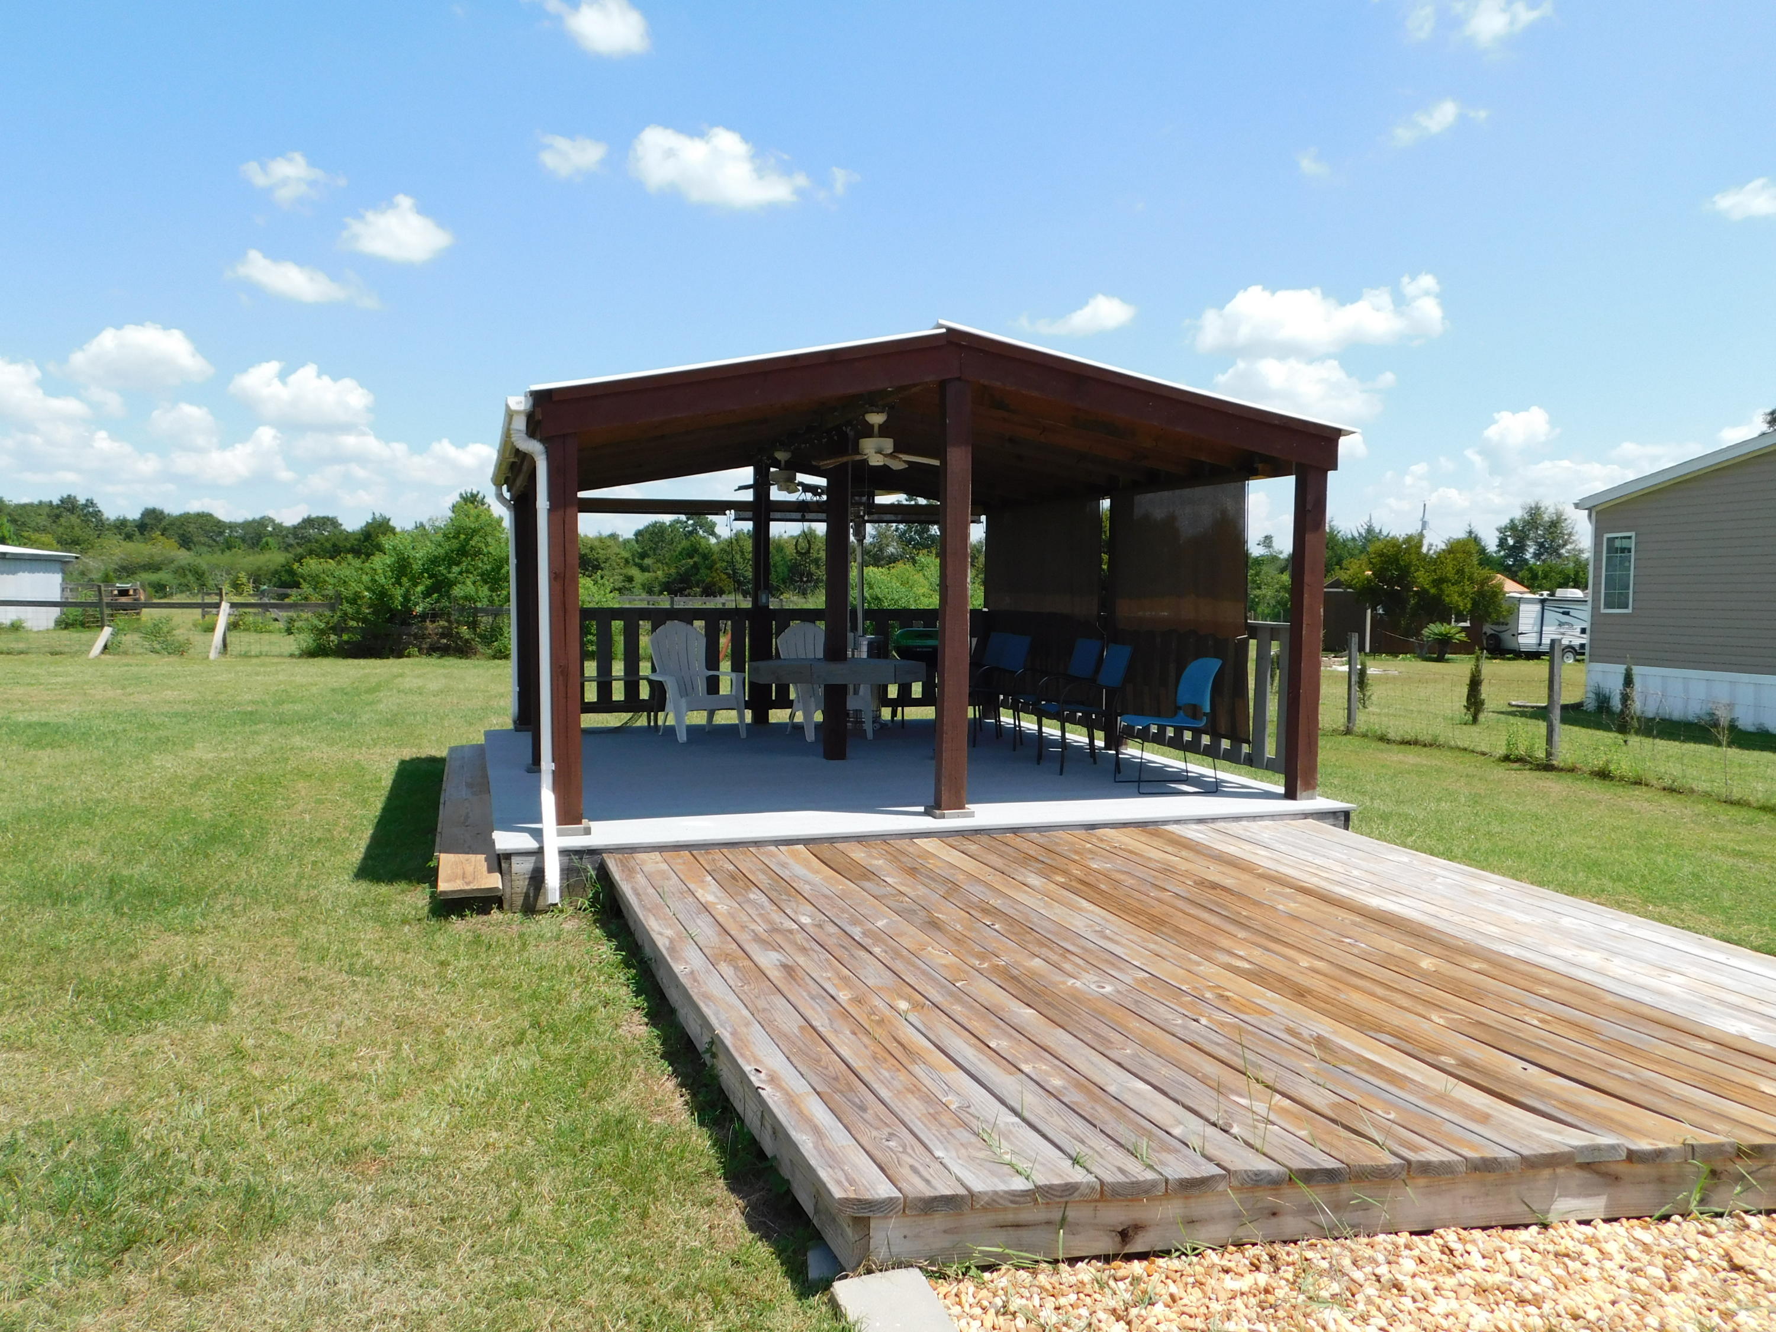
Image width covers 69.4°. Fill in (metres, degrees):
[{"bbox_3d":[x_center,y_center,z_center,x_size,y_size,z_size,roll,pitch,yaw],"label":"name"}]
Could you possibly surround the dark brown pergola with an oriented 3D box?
[{"bbox_3d":[-0.304,-0.523,9.428,5.019,2.991,5.546,0,3,-18],"label":"dark brown pergola"}]

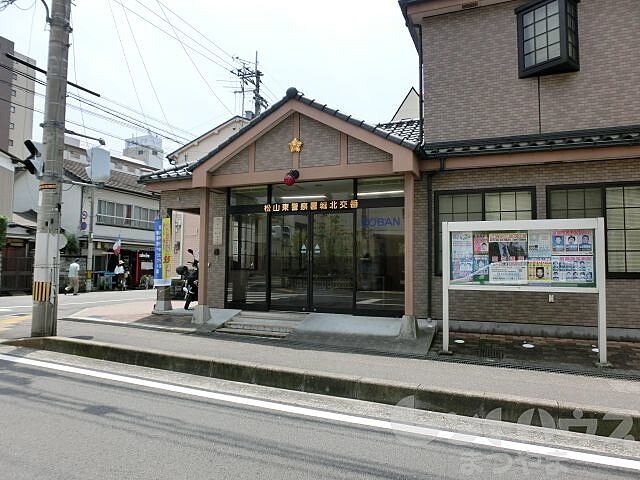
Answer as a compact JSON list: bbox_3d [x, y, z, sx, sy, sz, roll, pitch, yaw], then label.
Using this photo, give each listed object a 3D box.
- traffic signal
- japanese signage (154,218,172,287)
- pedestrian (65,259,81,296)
[{"bbox_3d":[-5.244,-1.497,8.150,0.360,0.680,0.300,-1,-3,24],"label":"traffic signal"},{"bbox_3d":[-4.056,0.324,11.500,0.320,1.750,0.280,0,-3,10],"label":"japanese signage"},{"bbox_3d":[-10.911,1.630,19.600,0.480,1.620,0.500,-1,-3,26],"label":"pedestrian"}]

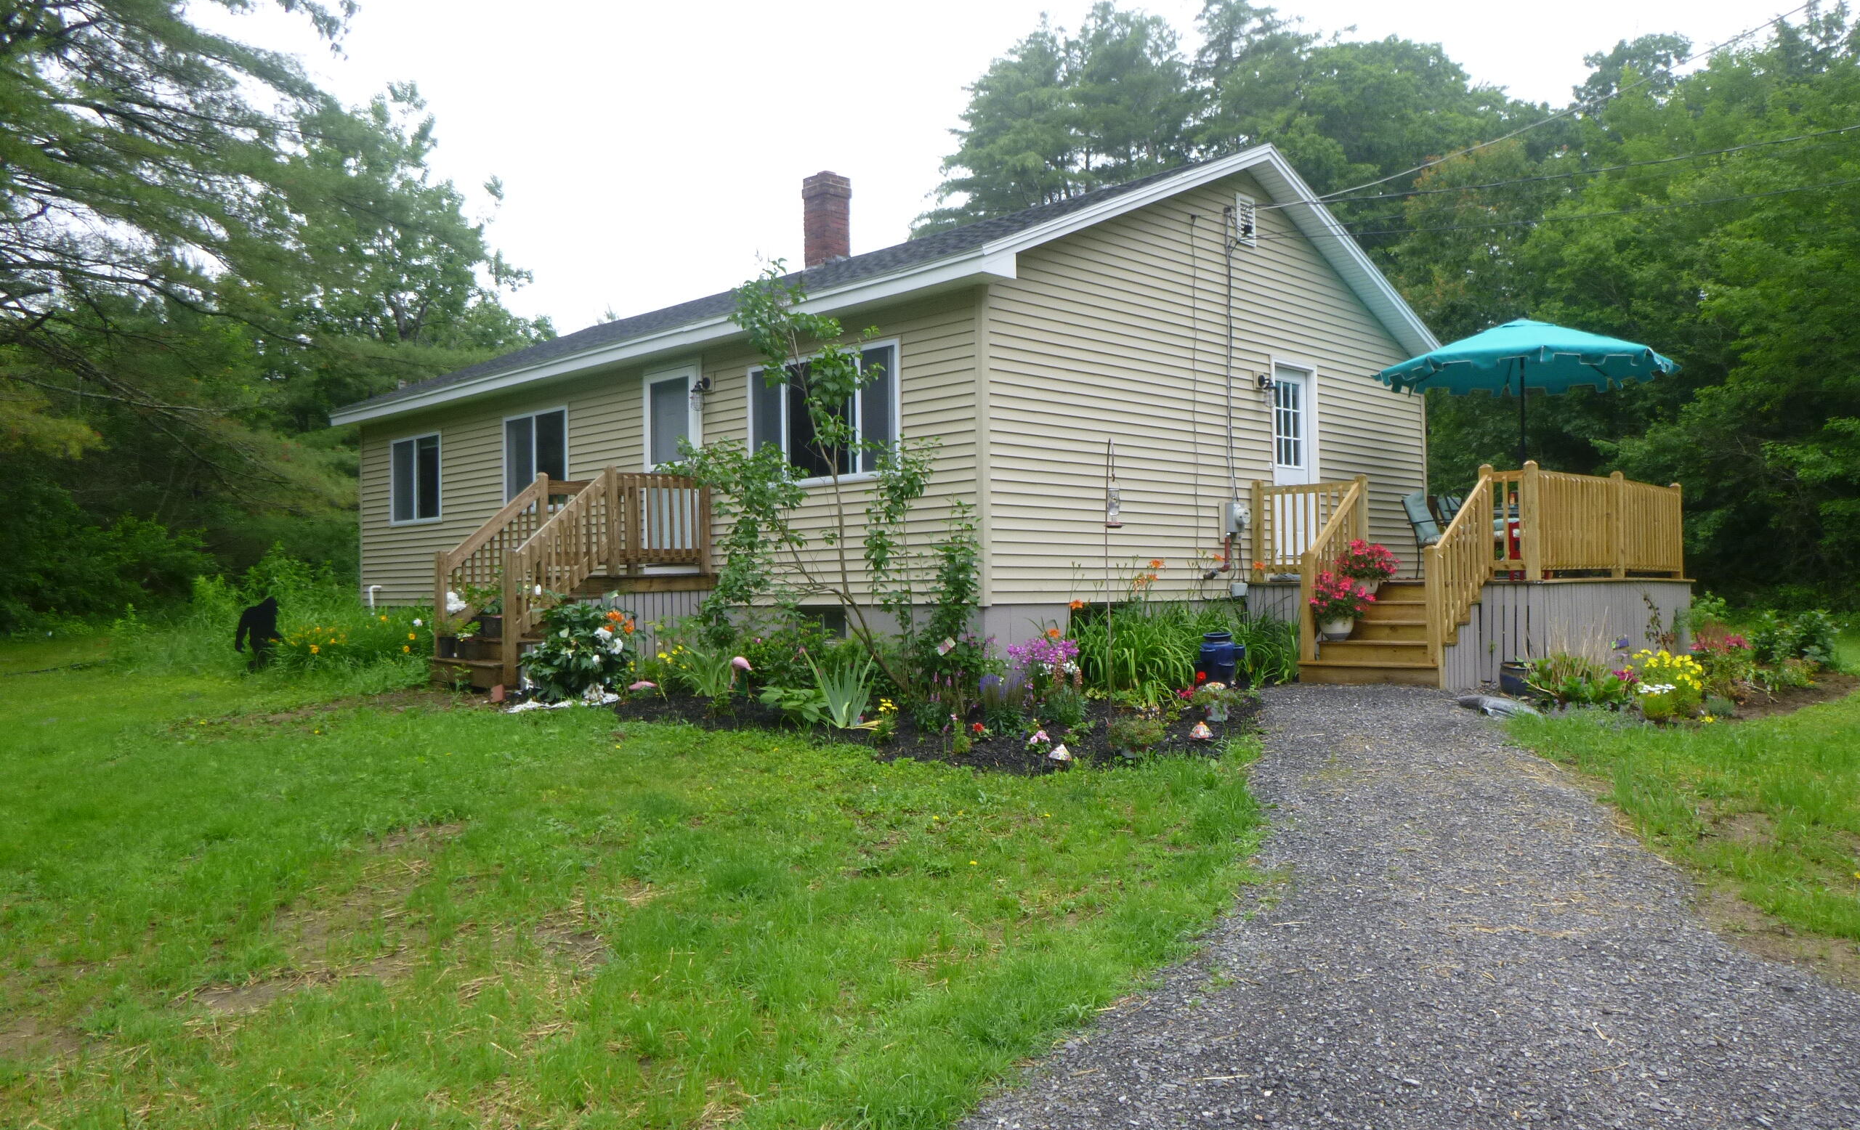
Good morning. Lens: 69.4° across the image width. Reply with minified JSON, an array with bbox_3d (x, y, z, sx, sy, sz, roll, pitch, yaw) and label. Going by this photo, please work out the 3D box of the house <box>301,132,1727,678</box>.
[{"bbox_3d":[-0.746,-2.018,17.078,10.643,6.455,15.493,0,-1,-45],"label":"house"}]

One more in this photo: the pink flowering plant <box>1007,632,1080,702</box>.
[{"bbox_3d":[0.877,0.799,10.400,0.570,0.560,0.500,-1,-1,5],"label":"pink flowering plant"}]

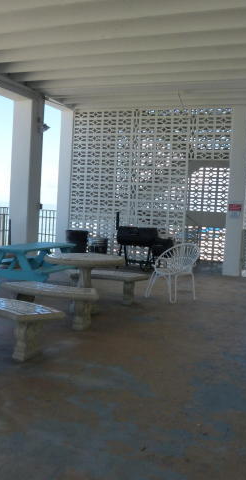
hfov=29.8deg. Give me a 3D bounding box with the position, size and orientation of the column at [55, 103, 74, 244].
[{"bbox_3d":[-1.465,-1.441,12.378,0.390,3.880,0.400,5,4,23],"label":"column"}]

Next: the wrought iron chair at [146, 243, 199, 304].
[{"bbox_3d":[0.864,0.520,7.569,0.700,0.900,0.710,7,5,43],"label":"wrought iron chair"}]

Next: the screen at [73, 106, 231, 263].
[{"bbox_3d":[0.538,-1.262,11.396,4.090,3.860,0.140,5,4,23],"label":"screen"}]

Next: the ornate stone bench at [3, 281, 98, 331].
[{"bbox_3d":[-0.853,0.796,5.649,1.230,0.430,0.550,4,4,16],"label":"ornate stone bench"}]

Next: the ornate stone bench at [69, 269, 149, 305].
[{"bbox_3d":[-0.265,0.710,7.074,1.240,0.420,0.500,4,4,17],"label":"ornate stone bench"}]

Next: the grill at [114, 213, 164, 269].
[{"bbox_3d":[0.488,0.049,11.076,1.300,1.330,0.650,5,4,22],"label":"grill"}]

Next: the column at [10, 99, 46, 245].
[{"bbox_3d":[-2.224,-1.260,10.619,0.450,3.720,0.440,5,4,22],"label":"column"}]

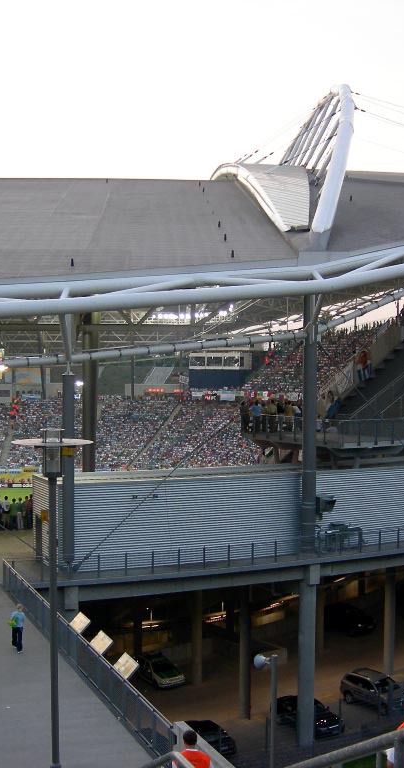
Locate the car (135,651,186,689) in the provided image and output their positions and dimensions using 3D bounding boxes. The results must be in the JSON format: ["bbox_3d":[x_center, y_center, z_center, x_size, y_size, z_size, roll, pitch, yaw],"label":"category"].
[{"bbox_3d":[-2.601,16.870,63.478,1.760,1.460,4.500,-1,3,-24],"label":"car"}]

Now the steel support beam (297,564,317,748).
[{"bbox_3d":[5.310,13.842,53.700,0.850,8.880,0.850,0,2,6],"label":"steel support beam"}]

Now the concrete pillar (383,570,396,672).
[{"bbox_3d":[11.705,14.475,66.300,0.660,7.470,0.660,1,2,10],"label":"concrete pillar"}]

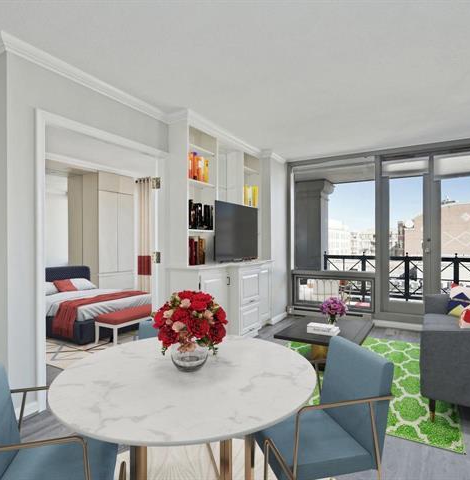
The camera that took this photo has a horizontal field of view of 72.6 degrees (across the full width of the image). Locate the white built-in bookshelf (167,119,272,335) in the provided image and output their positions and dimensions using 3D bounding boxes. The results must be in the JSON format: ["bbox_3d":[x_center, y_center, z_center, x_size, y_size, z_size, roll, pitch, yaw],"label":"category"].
[{"bbox_3d":[-0.057,-0.025,4.131,0.570,2.570,1.765,0,0,30],"label":"white built-in bookshelf"}]

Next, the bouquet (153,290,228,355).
[{"bbox_3d":[-0.196,0.359,1.410,0.310,0.260,0.310,0,0,0],"label":"bouquet"}]

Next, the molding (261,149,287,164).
[{"bbox_3d":[0.654,-1.268,5.039,0.200,0.105,0.640,0,0,30],"label":"molding"}]

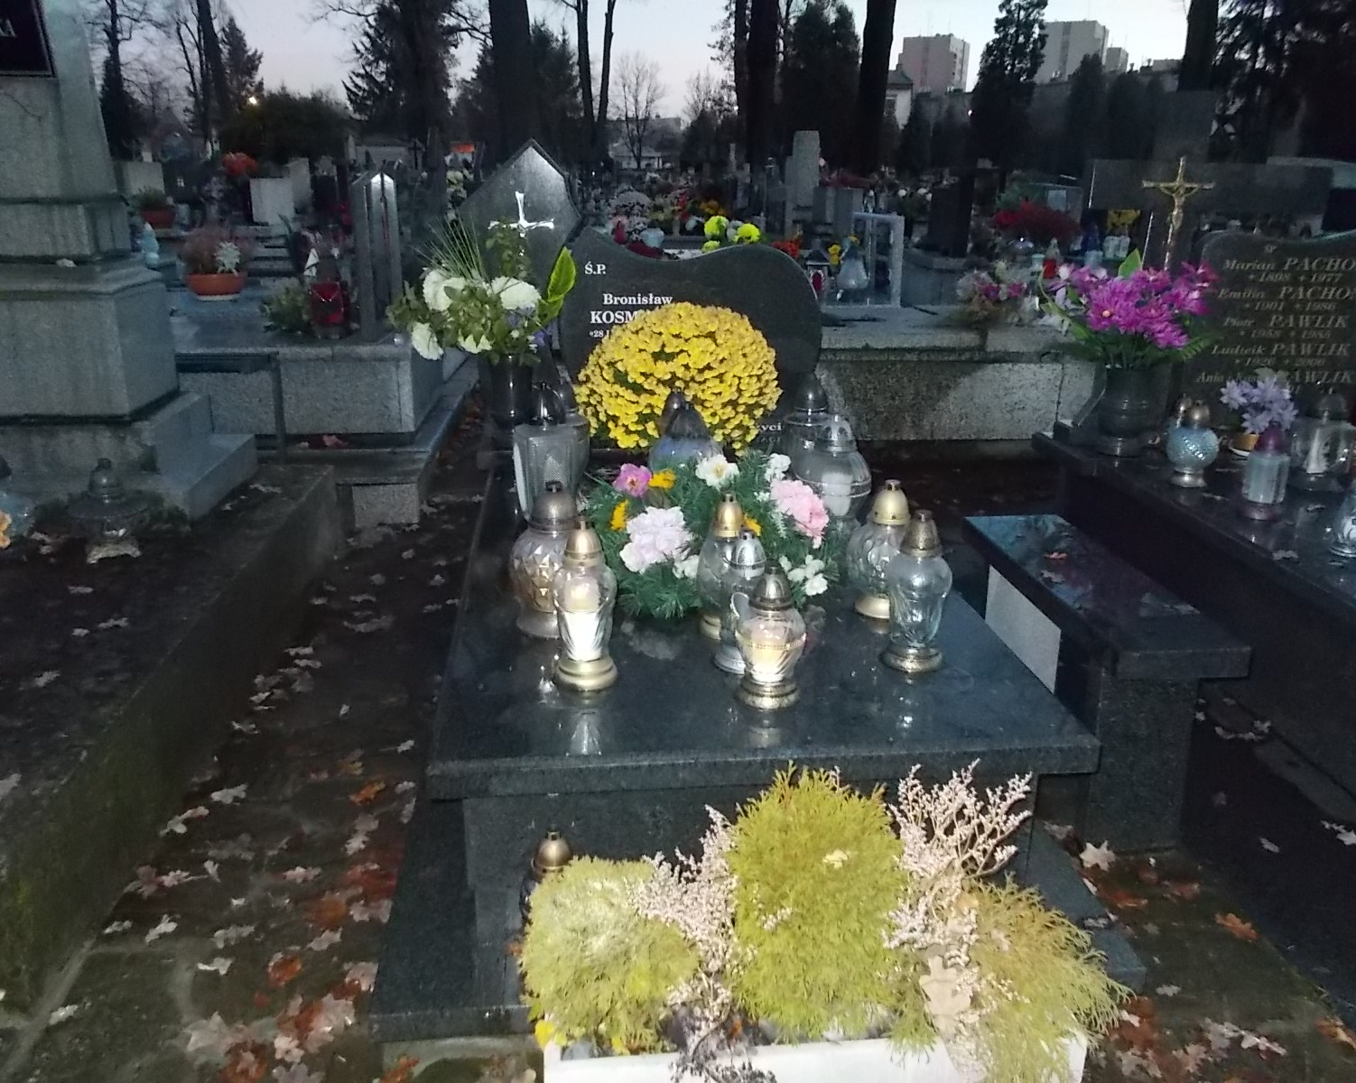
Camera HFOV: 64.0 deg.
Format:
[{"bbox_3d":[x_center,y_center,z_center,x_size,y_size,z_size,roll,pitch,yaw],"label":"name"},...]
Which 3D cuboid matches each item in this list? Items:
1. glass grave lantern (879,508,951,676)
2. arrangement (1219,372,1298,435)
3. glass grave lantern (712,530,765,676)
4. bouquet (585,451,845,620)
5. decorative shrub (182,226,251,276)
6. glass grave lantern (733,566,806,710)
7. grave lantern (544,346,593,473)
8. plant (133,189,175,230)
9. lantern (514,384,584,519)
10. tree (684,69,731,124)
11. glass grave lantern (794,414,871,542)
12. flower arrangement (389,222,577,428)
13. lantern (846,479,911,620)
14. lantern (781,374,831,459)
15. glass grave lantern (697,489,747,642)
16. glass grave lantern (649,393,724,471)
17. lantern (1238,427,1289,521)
[{"bbox_3d":[0.412,0.082,1.853,0.114,0.268,0.114,-1,18,-5],"label":"glass grave lantern"},{"bbox_3d":[1.889,-0.453,3.530,0.250,0.200,0.210,0,20,0],"label":"arrangement"},{"bbox_3d":[0.120,0.101,1.933,0.102,0.252,0.102,-1,18,-5],"label":"glass grave lantern"},{"bbox_3d":[0.080,-0.045,2.351,0.543,0.268,0.434,-1,18,-5],"label":"bouquet"},{"bbox_3d":[-2.548,-1.587,5.983,0.348,0.254,0.296,-1,18,-5],"label":"decorative shrub"},{"bbox_3d":[0.149,0.149,1.729,0.113,0.213,0.113,-1,18,-5],"label":"glass grave lantern"},{"bbox_3d":[-0.285,-0.261,2.689,0.137,0.345,0.137,-2,18,-6],"label":"grave lantern"},{"bbox_3d":[-4.588,-2.901,9.506,0.316,0.334,0.301,-1,18,-5],"label":"plant"},{"bbox_3d":[-0.316,-0.207,2.589,0.135,0.340,0.135,-6,19,-20],"label":"lantern"},{"bbox_3d":[2.185,-30.724,79.283,4.000,7.300,4.000,0,20,0],"label":"tree"},{"bbox_3d":[0.363,-0.155,2.547,0.183,0.281,0.183,-1,18,-5],"label":"glass grave lantern"},{"bbox_3d":[-0.589,-0.623,3.303,0.540,0.630,0.420,0,20,0],"label":"flower arrangement"},{"bbox_3d":[0.400,0.011,2.087,0.148,0.255,0.148,-1,18,-5],"label":"lantern"},{"bbox_3d":[0.369,-0.298,2.935,0.137,0.310,0.137,0,20,0],"label":"lantern"},{"bbox_3d":[0.089,0.043,2.064,0.098,0.276,0.098,0,20,0],"label":"glass grave lantern"},{"bbox_3d":[0.021,-0.197,2.712,0.186,0.333,0.186,-1,18,-5],"label":"glass grave lantern"},{"bbox_3d":[1.530,-0.181,2.815,0.114,0.237,0.114,-1,18,-5],"label":"lantern"}]

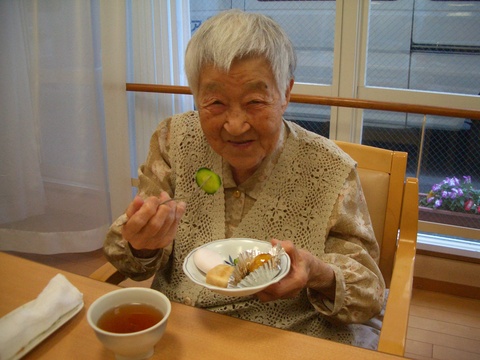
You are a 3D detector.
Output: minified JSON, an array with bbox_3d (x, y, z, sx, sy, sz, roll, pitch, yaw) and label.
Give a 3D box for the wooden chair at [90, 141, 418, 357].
[{"bbox_3d":[0.077,0.372,1.128,0.560,0.820,0.600,8,19,20],"label":"wooden chair"}]

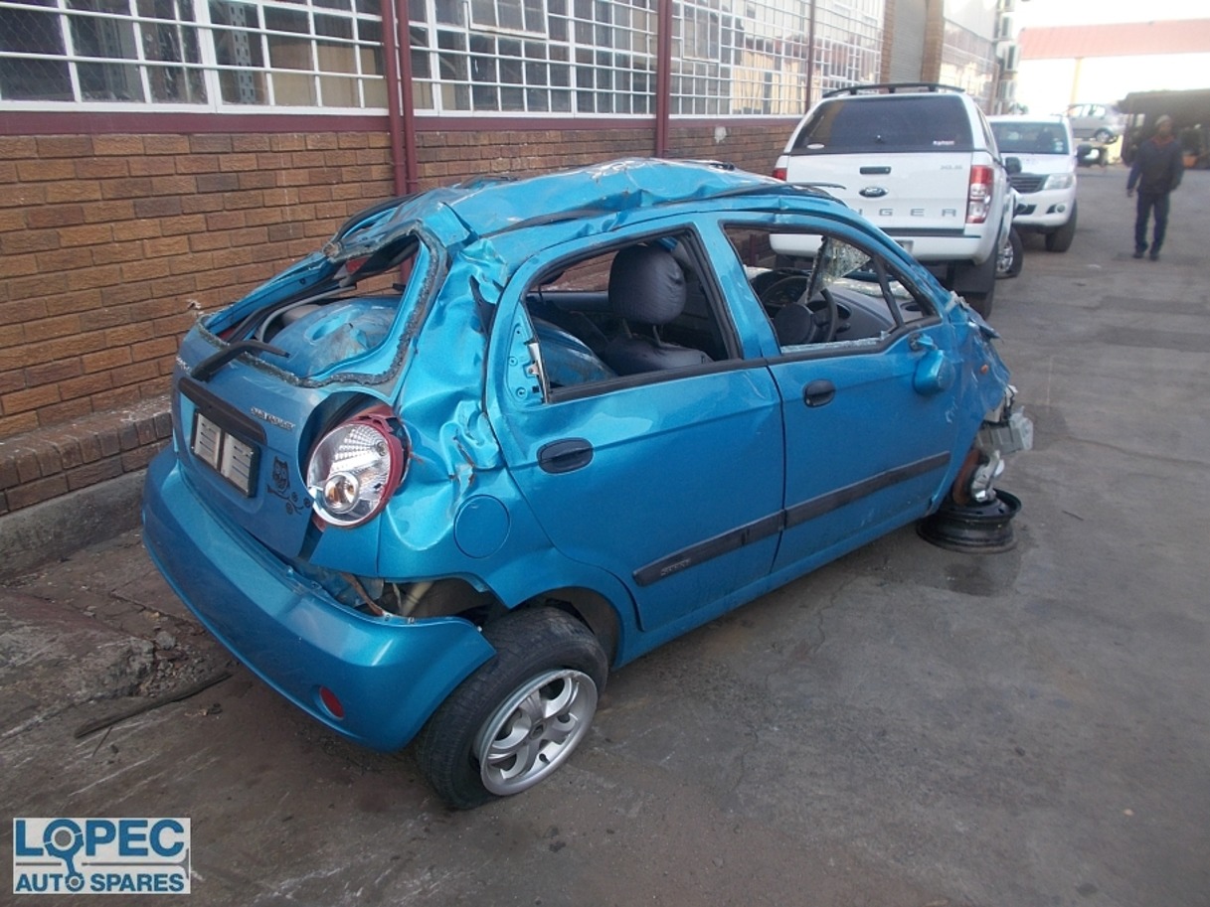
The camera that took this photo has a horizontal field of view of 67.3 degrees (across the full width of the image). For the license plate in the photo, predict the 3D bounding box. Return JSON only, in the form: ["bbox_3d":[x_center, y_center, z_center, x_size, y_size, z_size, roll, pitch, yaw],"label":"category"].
[{"bbox_3d":[-0.964,-0.003,2.305,0.020,0.120,0.430,1,13,-45],"label":"license plate"}]

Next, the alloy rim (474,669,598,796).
[{"bbox_3d":[-0.207,0.661,2.291,0.365,0.365,0.150,-18,36,-39],"label":"alloy rim"}]

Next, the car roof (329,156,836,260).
[{"bbox_3d":[-0.104,-0.741,2.741,1.550,0.280,1.120,-18,26,-40],"label":"car roof"}]

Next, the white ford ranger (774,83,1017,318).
[{"bbox_3d":[3.190,-2.660,9.330,1.900,1.880,5.350,8,21,23],"label":"white ford ranger"}]

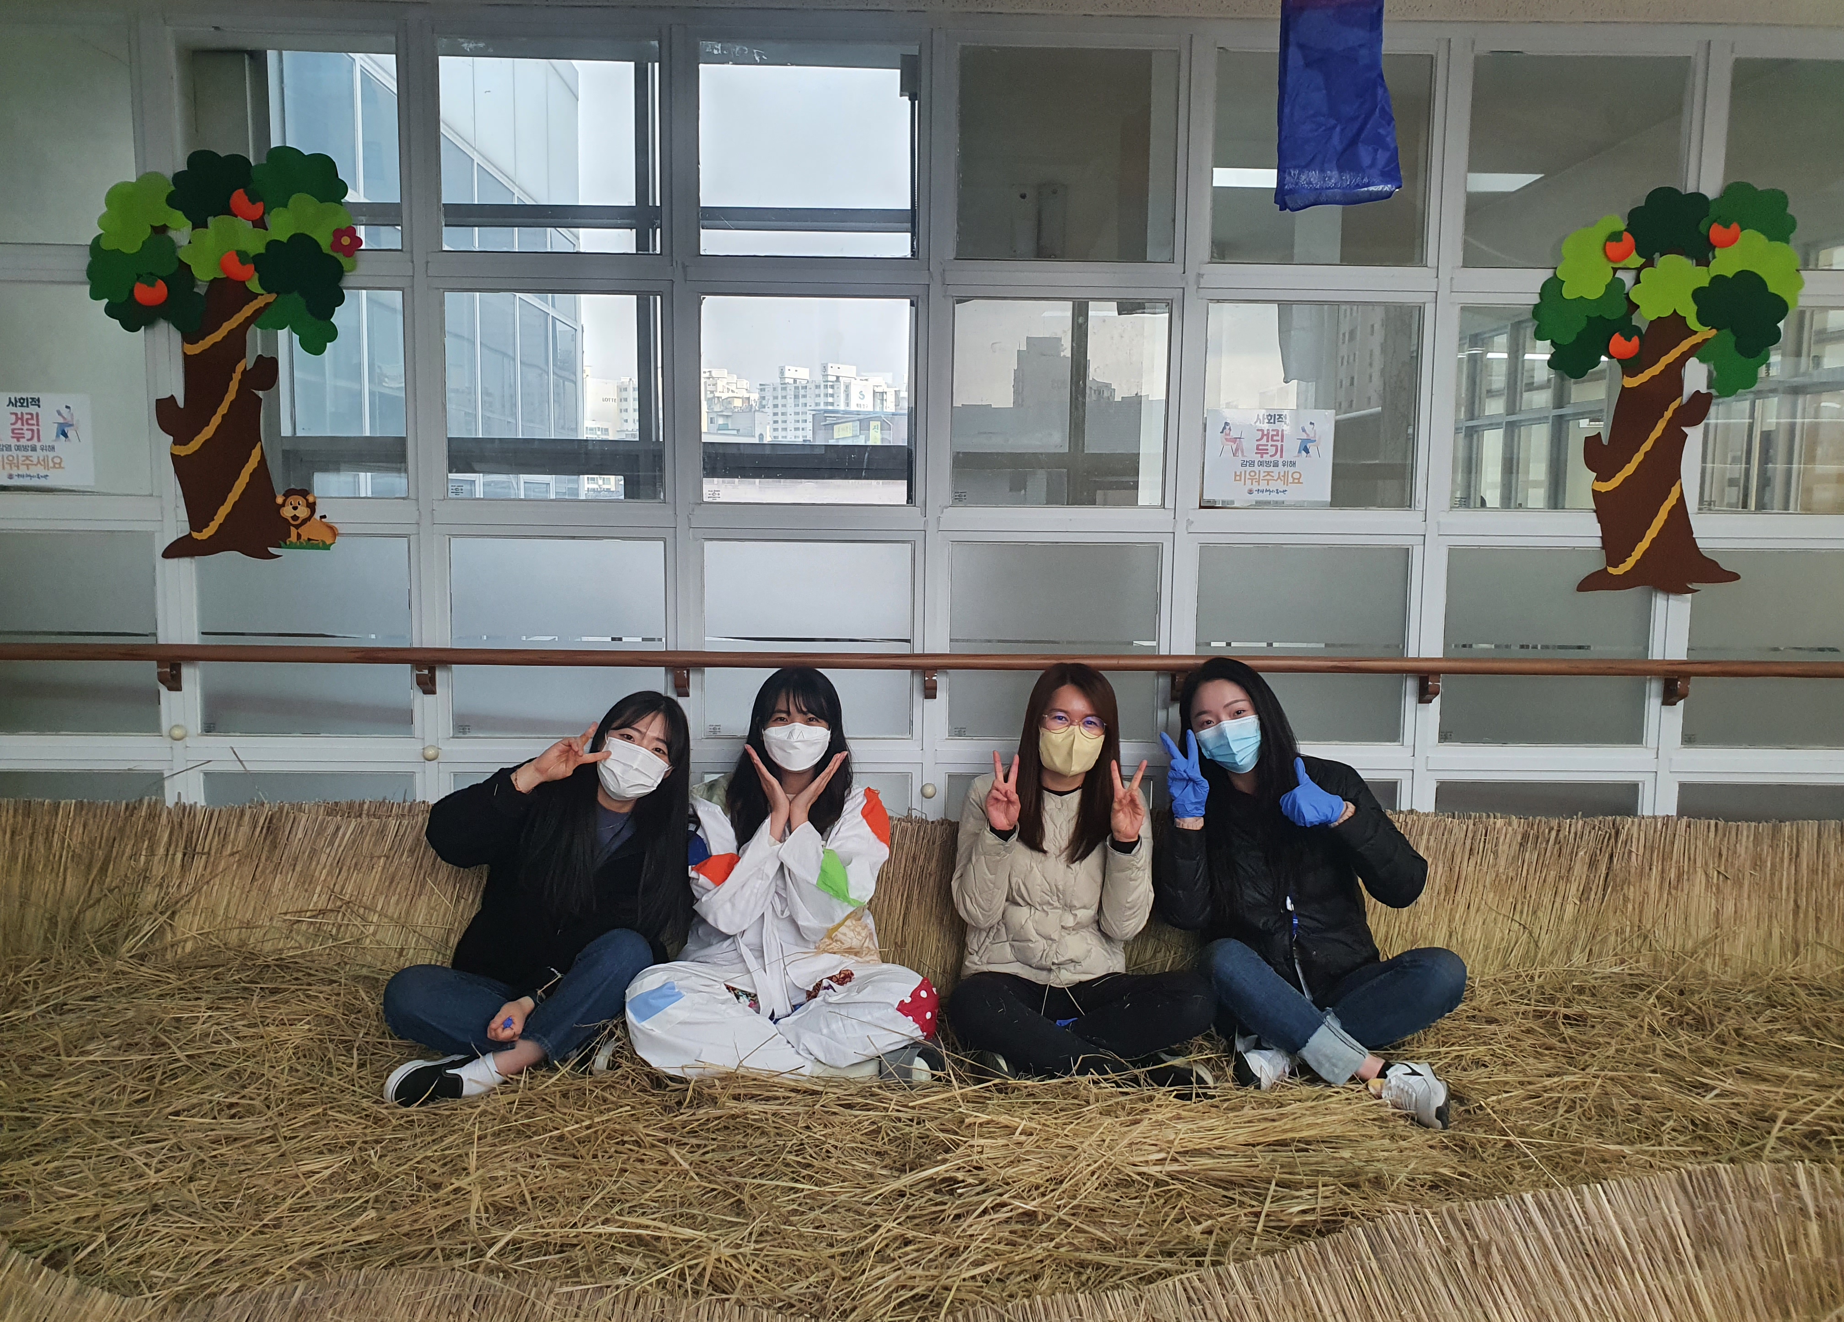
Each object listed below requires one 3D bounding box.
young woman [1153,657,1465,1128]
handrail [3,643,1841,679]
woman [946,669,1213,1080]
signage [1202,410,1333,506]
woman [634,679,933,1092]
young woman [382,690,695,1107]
[{"bbox_3d":[0.747,0.402,2.704,0.605,0.819,0.600,1,6,5],"label":"young woman"},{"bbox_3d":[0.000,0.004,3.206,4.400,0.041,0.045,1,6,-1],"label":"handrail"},{"bbox_3d":[0.314,0.396,2.767,0.536,0.788,0.580,1,6,-1],"label":"woman"},{"bbox_3d":[0.817,-0.481,3.253,0.301,0.213,0.005,1,6,-1],"label":"signage"},{"bbox_3d":[-0.271,0.400,2.757,0.616,0.769,0.580,1,6,-1],"label":"woman"},{"bbox_3d":[-0.740,0.419,2.731,0.601,0.725,0.580,0,6,-7],"label":"young woman"}]

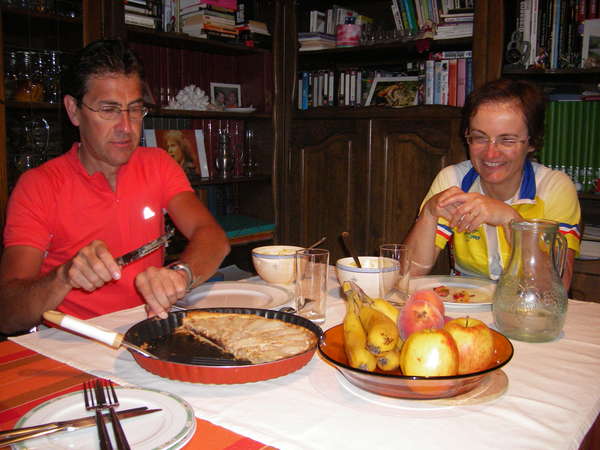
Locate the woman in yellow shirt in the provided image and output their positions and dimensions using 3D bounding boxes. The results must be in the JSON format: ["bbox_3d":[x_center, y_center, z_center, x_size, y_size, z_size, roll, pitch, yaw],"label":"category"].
[{"bbox_3d":[0.455,0.257,1.435,0.480,1.200,0.630,4,9,30],"label":"woman in yellow shirt"}]

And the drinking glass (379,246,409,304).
[{"bbox_3d":[0.186,0.099,1.197,0.057,0.113,0.057,0,7,0],"label":"drinking glass"}]

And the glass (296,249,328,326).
[{"bbox_3d":[0.023,0.107,1.083,0.059,0.119,0.059,0,7,0],"label":"glass"}]

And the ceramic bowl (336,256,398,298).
[{"bbox_3d":[0.140,0.112,1.244,0.130,0.069,0.130,0,7,0],"label":"ceramic bowl"}]

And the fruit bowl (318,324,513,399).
[{"bbox_3d":[0.152,0.181,0.818,0.255,0.046,0.255,0,7,0],"label":"fruit bowl"}]

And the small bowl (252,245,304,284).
[{"bbox_3d":[-0.048,0.095,1.399,0.126,0.070,0.126,0,7,0],"label":"small bowl"}]

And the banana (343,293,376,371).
[{"bbox_3d":[0.076,0.135,0.785,0.037,0.050,0.155,0,38,-4],"label":"banana"}]

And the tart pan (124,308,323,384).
[{"bbox_3d":[-0.113,0.180,0.927,0.296,0.031,0.296,0,7,0],"label":"tart pan"}]

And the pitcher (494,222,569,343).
[{"bbox_3d":[0.387,0.089,1.000,0.136,0.187,0.123,-3,8,-24],"label":"pitcher"}]

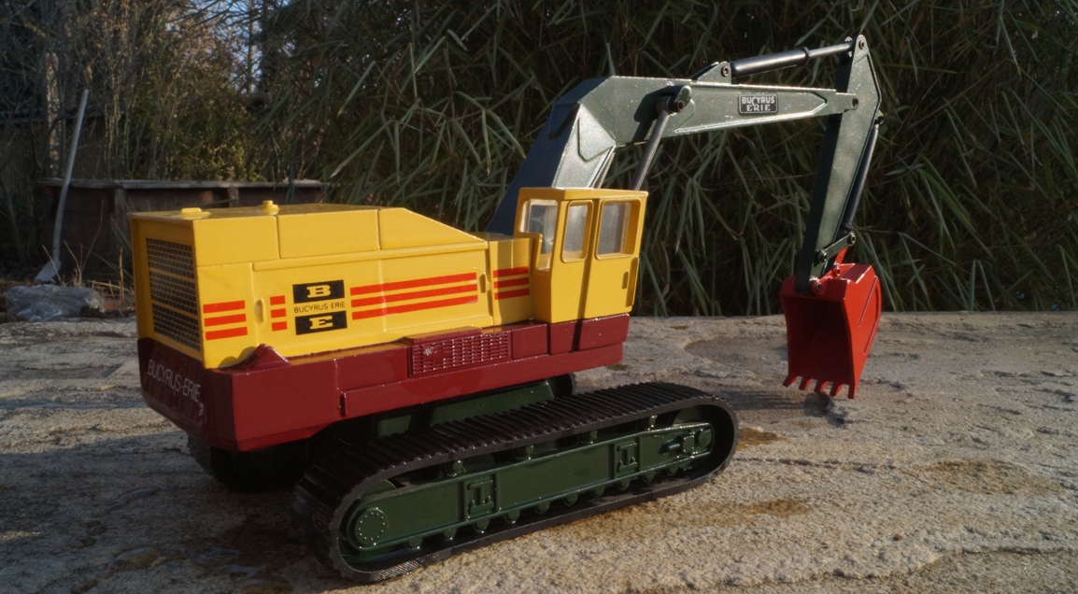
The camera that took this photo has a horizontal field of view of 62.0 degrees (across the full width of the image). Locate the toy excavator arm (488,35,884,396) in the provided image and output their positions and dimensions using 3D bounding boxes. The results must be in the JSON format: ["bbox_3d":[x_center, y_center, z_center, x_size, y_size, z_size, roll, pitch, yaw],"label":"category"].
[{"bbox_3d":[0.054,-0.022,0.285,0.174,0.125,0.028,-7,10,-35],"label":"toy excavator arm"}]

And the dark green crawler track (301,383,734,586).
[{"bbox_3d":[0.000,0.040,0.212,0.112,0.024,0.021,-7,10,-34],"label":"dark green crawler track"}]

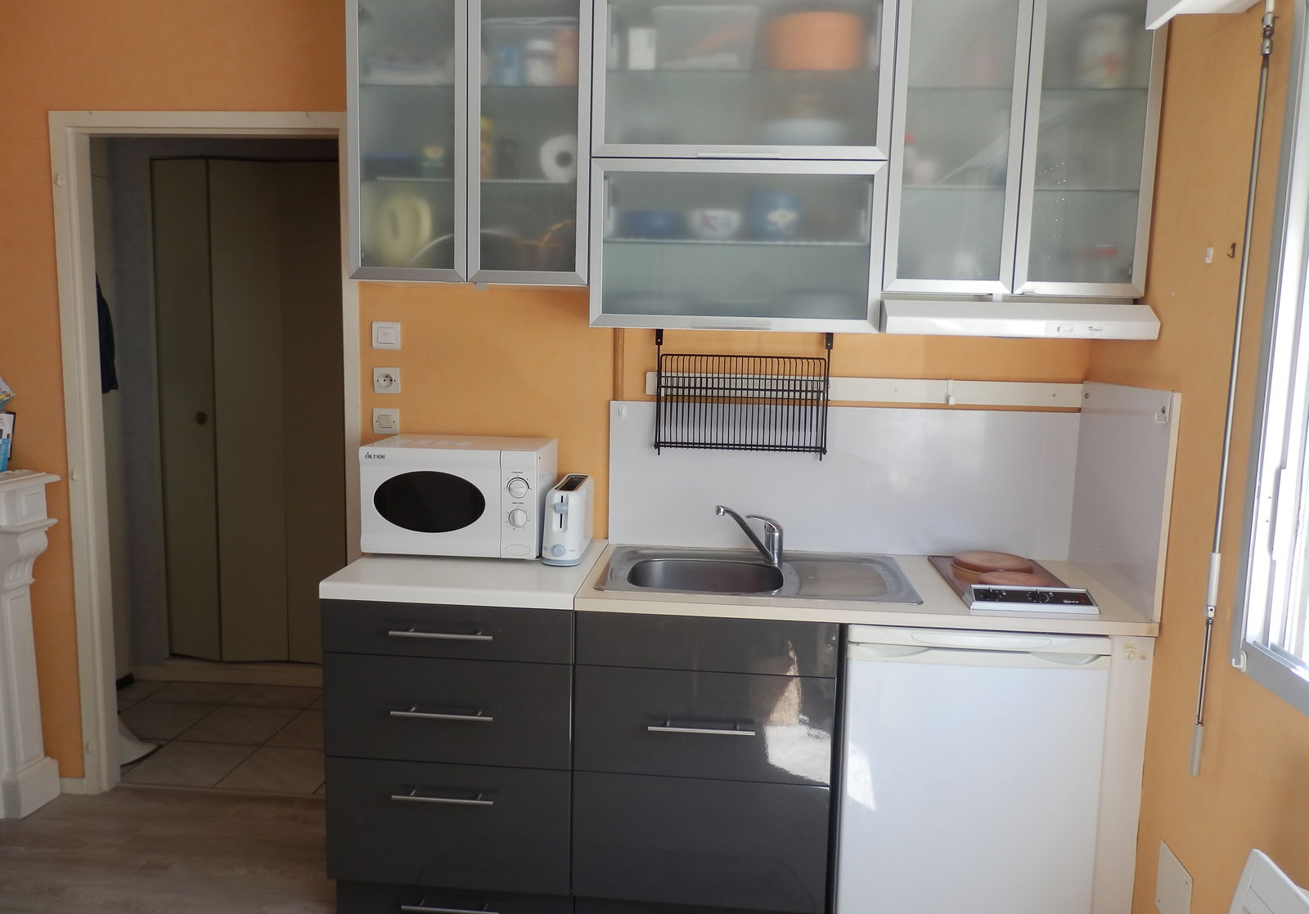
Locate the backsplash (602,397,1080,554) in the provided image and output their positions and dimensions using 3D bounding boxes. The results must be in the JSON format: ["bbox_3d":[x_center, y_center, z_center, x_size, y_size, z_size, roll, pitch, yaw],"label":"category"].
[{"bbox_3d":[0.517,0.062,2.653,1.290,0.418,0.020,2,7,4],"label":"backsplash"}]

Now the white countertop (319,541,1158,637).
[{"bbox_3d":[0.185,0.305,2.424,1.875,0.040,0.612,2,7,4],"label":"white countertop"}]

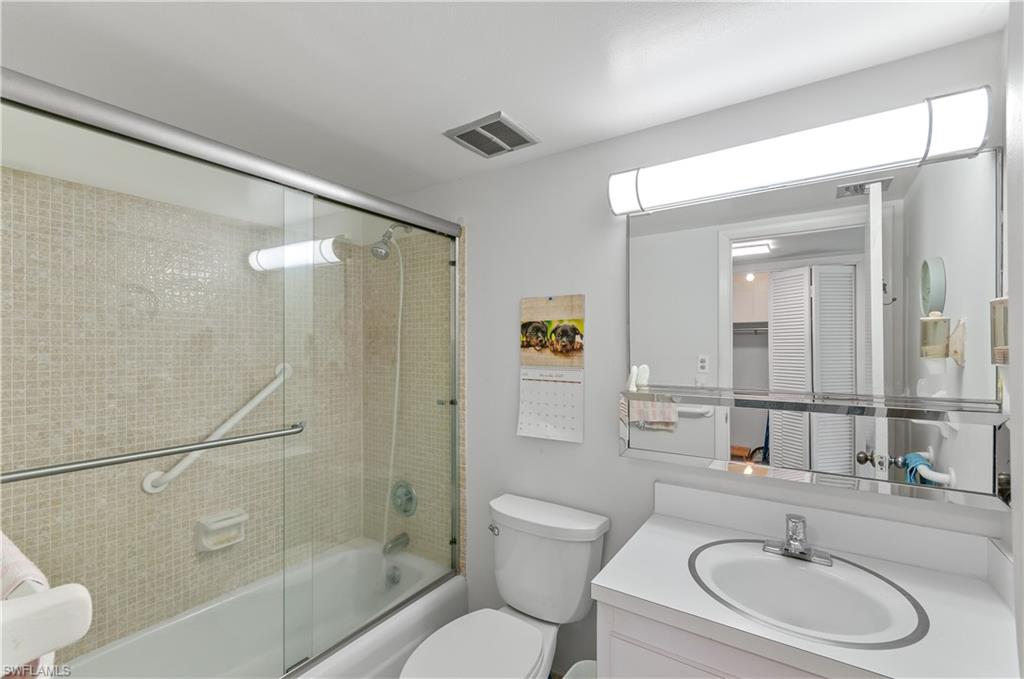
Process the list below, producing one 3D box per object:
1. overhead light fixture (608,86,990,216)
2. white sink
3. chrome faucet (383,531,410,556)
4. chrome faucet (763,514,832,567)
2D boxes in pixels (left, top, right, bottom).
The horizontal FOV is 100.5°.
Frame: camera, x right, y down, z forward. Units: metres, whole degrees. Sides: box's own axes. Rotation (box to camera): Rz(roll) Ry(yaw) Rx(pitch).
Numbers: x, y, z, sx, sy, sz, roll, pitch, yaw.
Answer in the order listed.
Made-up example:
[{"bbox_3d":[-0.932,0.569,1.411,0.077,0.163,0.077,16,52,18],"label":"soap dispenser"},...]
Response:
[{"bbox_3d":[0.770,-0.556,1.314,0.950,0.185,0.112,-1,-1,33],"label":"overhead light fixture"},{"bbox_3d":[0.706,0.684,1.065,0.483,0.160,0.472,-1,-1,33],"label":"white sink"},{"bbox_3d":[-0.595,1.058,2.191,0.064,0.075,0.130,-1,-1,33],"label":"chrome faucet"},{"bbox_3d":[0.768,0.546,1.149,0.156,0.114,0.150,-1,-1,33],"label":"chrome faucet"}]

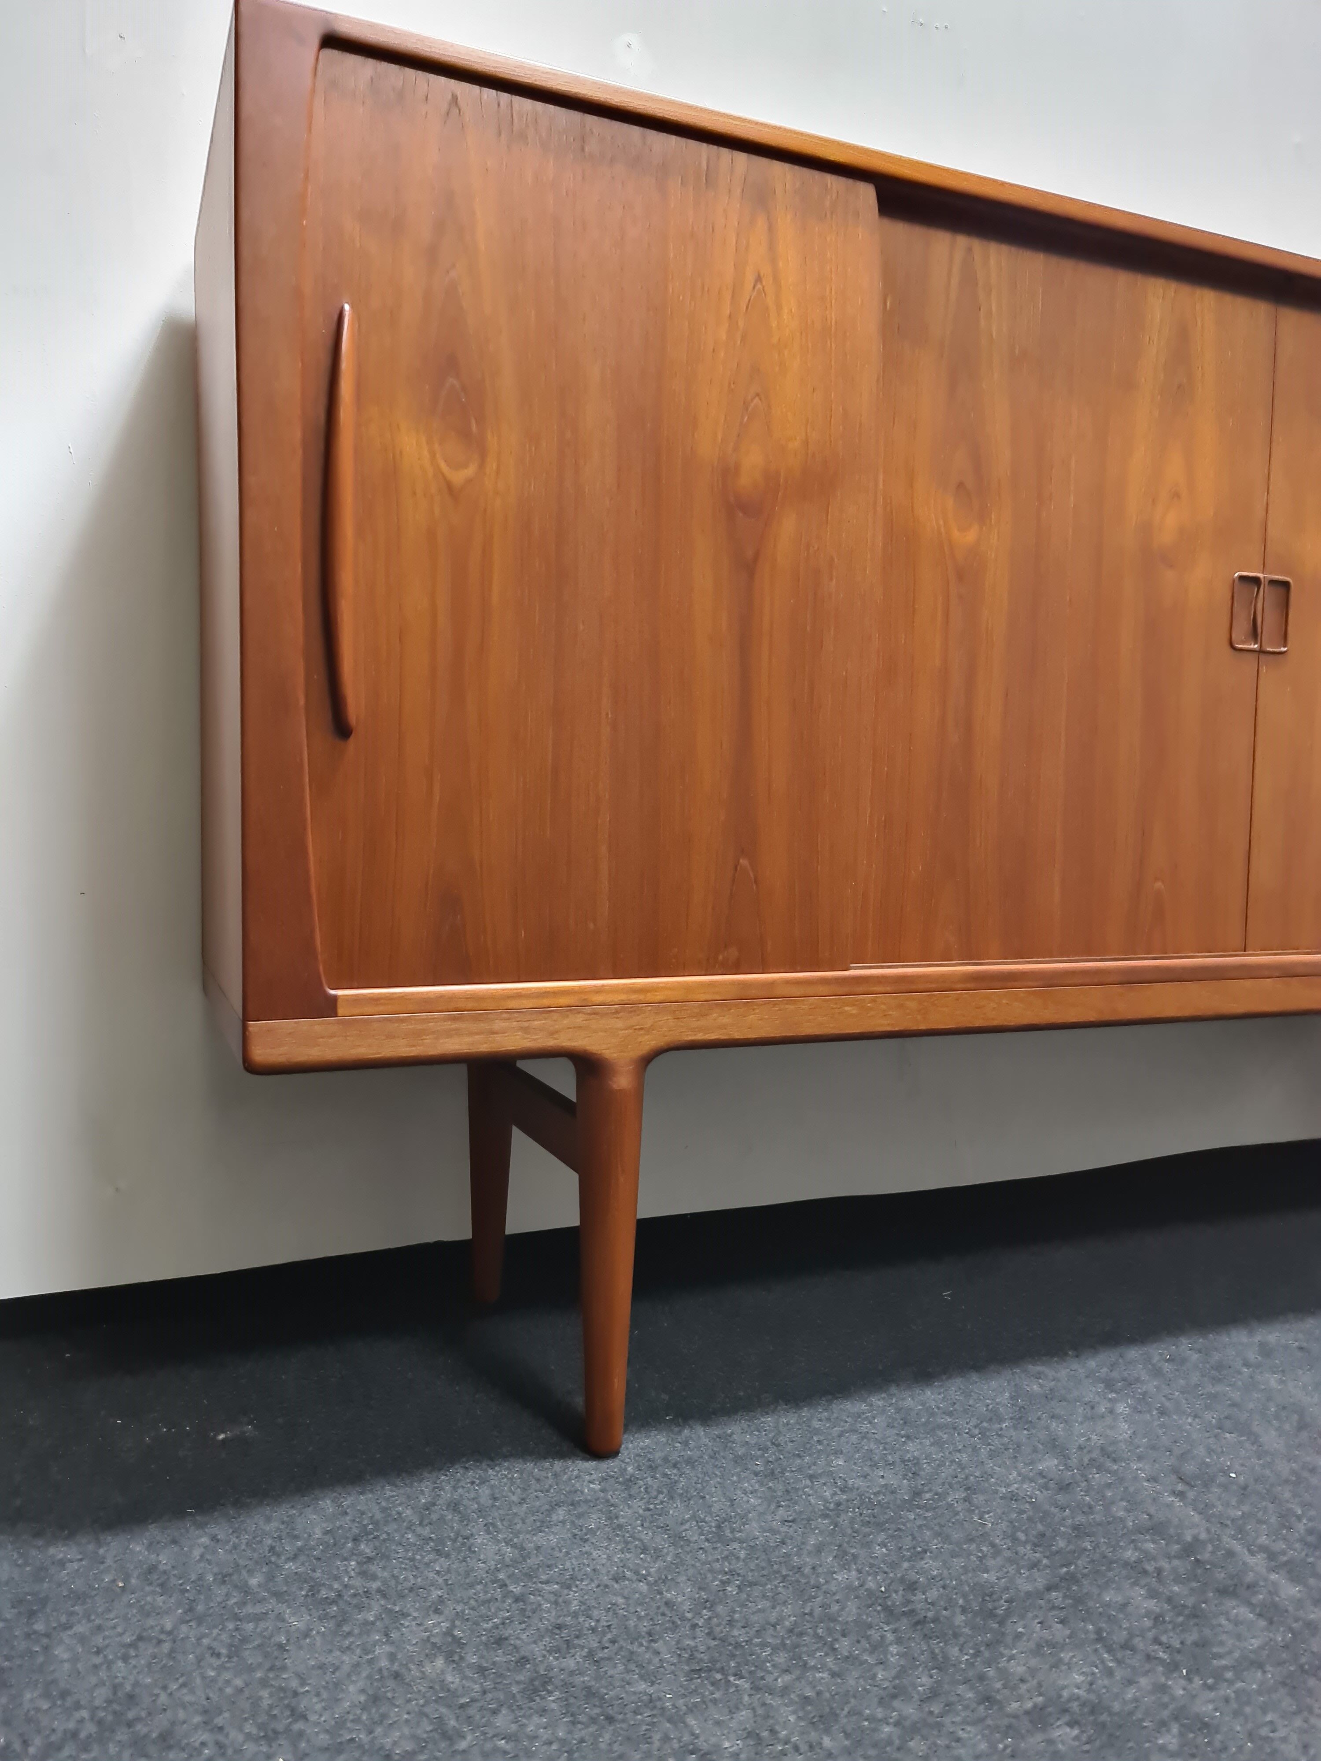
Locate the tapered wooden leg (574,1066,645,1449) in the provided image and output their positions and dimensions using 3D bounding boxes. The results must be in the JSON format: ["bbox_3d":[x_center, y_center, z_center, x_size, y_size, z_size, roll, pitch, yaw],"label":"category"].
[{"bbox_3d":[-0.044,0.308,1.049,0.055,0.335,0.055,1,3,0],"label":"tapered wooden leg"}]

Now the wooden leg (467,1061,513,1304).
[{"bbox_3d":[-0.184,0.297,1.377,0.053,0.320,0.053,-1,3,-23],"label":"wooden leg"}]

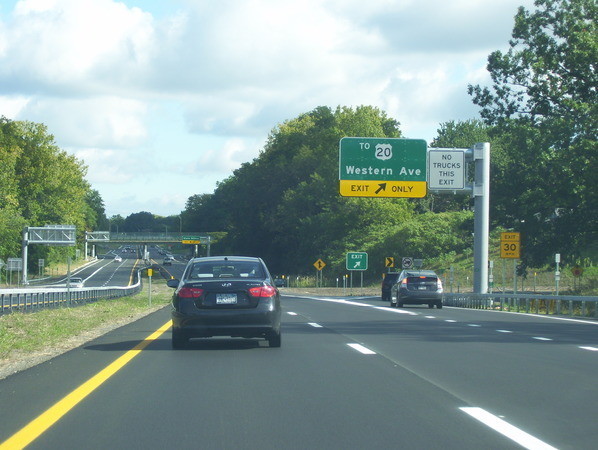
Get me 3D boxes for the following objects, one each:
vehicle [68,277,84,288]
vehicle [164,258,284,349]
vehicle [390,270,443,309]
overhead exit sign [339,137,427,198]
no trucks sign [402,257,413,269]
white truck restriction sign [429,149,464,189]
[{"bbox_3d":[-27.564,7.305,186.000,1.800,1.470,4.500,1,-2,-4],"label":"vehicle"},{"bbox_3d":[-1.220,1.280,25.500,1.790,1.480,4.500,1,-2,-3],"label":"vehicle"},{"bbox_3d":[4.450,2.430,57.200,1.740,1.480,4.450,1,-2,-2],"label":"vehicle"},{"bbox_3d":[4.333,-2.952,77.800,4.530,3.060,0.150,1,-2,-3],"label":"overhead exit sign"},{"bbox_3d":[8.292,2.881,115.000,0.830,0.900,0.070,0,-2,6],"label":"no trucks sign"},{"bbox_3d":[7.651,-2.847,77.900,1.870,2.040,0.120,1,-2,-3],"label":"white truck restriction sign"}]

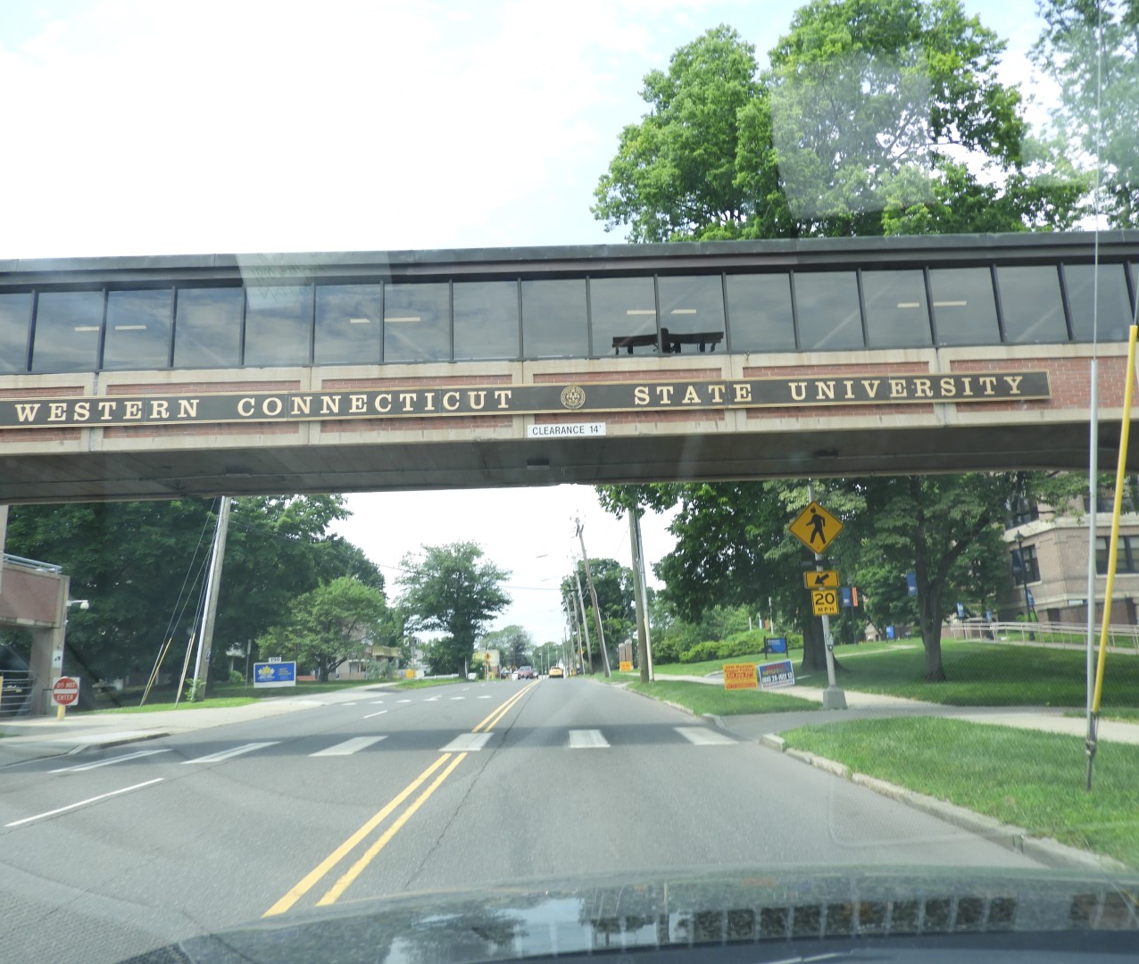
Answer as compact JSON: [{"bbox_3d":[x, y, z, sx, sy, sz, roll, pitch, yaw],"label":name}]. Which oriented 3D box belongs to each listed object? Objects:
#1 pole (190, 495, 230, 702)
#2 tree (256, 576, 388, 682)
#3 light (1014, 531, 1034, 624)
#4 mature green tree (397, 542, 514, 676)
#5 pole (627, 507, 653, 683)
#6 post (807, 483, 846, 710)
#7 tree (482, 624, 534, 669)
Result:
[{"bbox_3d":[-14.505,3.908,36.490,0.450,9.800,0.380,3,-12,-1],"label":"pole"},{"bbox_3d":[-17.216,10.217,62.232,8.600,7.300,8.000,-2,-12,-2],"label":"tree"},{"bbox_3d":[21.696,4.908,42.521,0.500,5.200,0.500,-2,-12,-2],"label":"light"},{"bbox_3d":[-10.113,11.298,79.223,9.700,12.200,9.200,-2,-12,-2],"label":"mature green tree"},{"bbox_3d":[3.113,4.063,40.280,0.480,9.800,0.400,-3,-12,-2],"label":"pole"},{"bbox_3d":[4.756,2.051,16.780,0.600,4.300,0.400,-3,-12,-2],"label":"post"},{"bbox_3d":[-11.308,30.007,158.982,9.000,9.800,8.500,-2,-12,-2],"label":"tree"}]

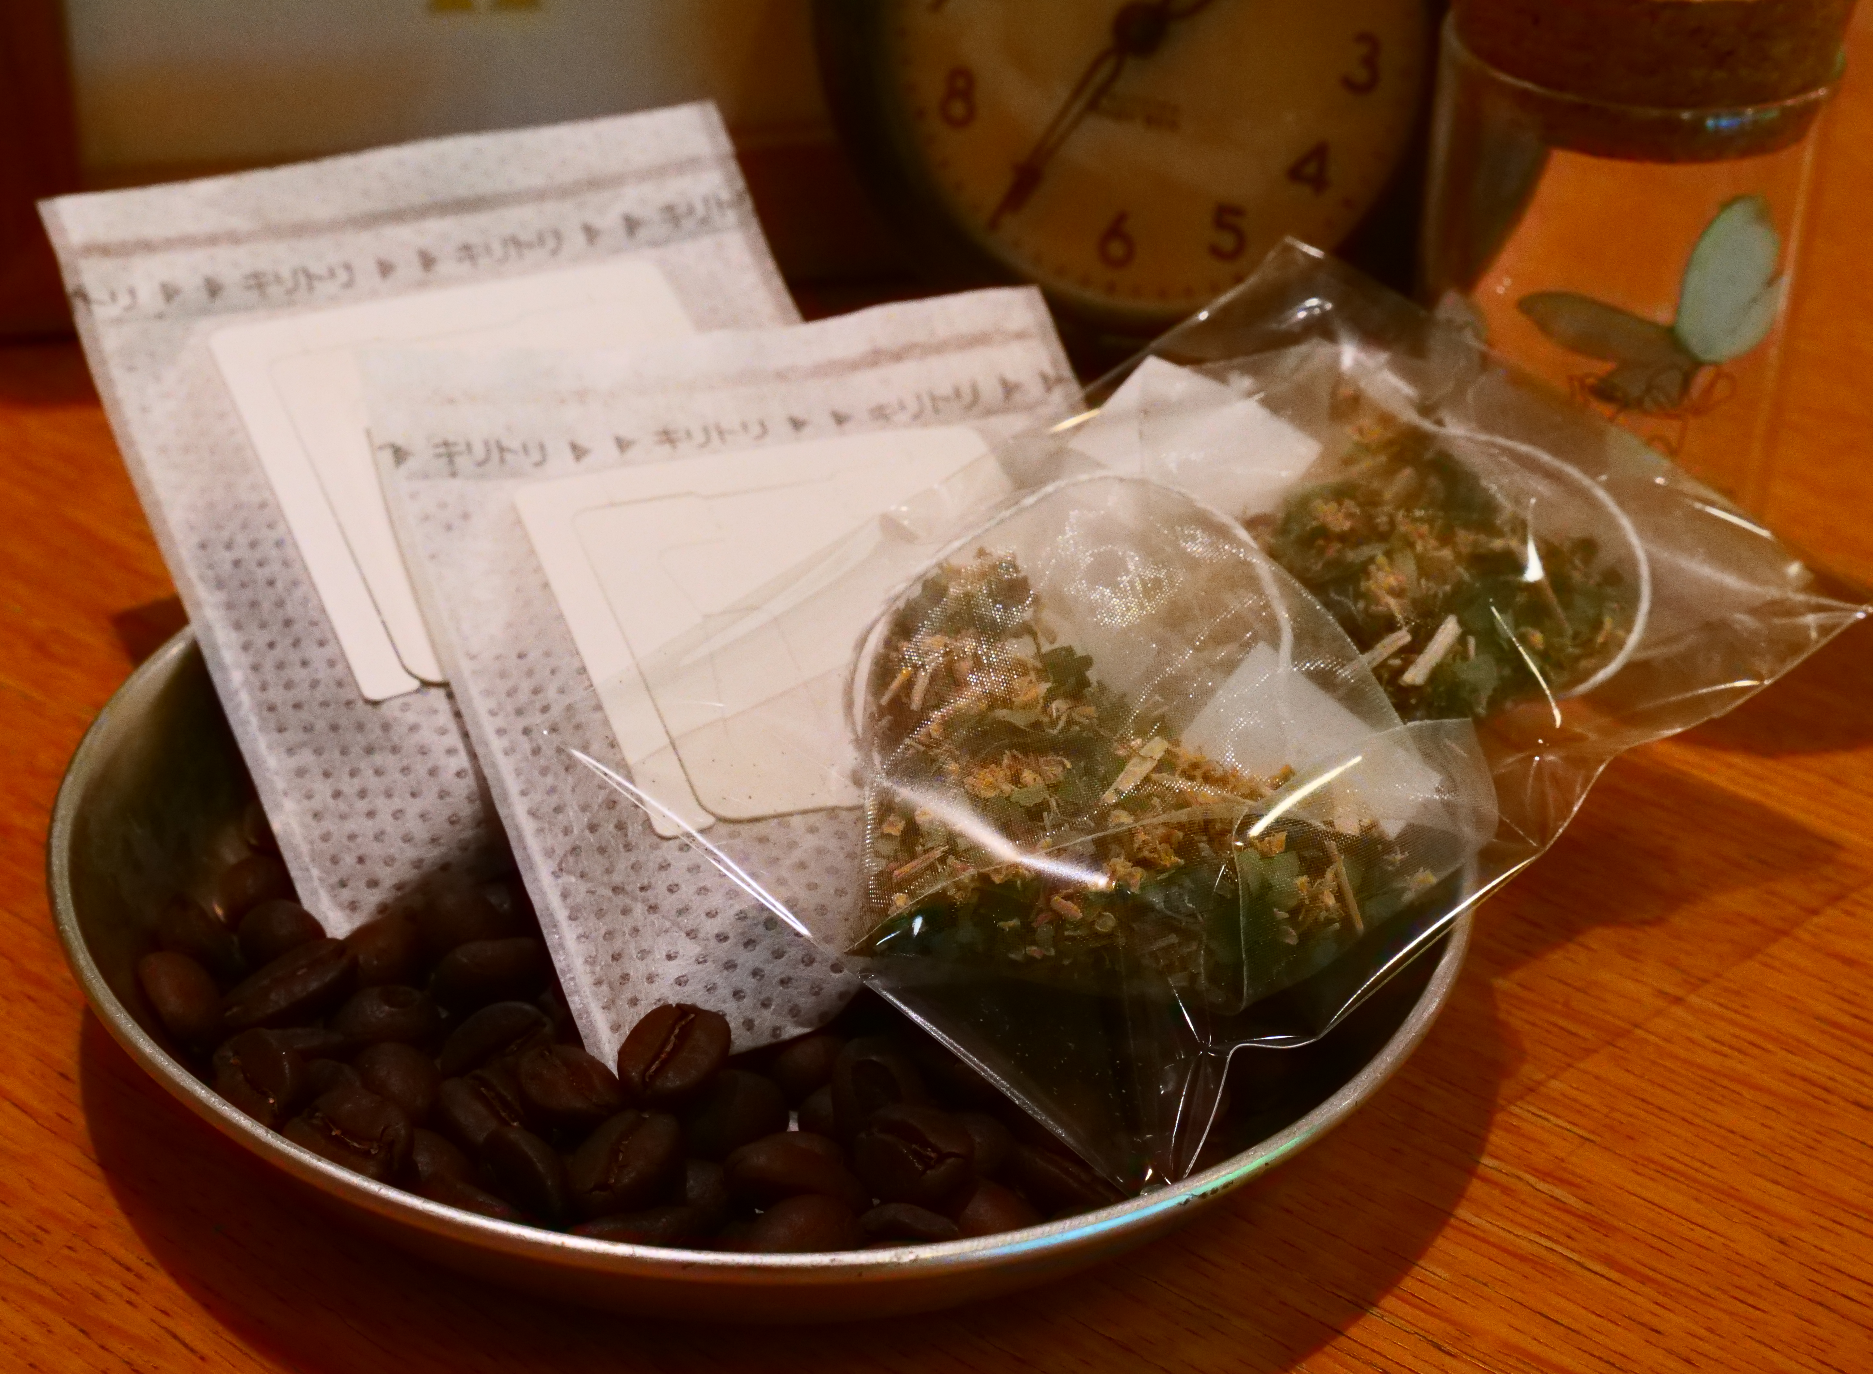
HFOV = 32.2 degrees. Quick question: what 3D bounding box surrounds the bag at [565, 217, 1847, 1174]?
[{"bbox_3d":[0.026,-0.004,0.290,0.095,0.024,0.070,-35,58,-29],"label":"bag"}]

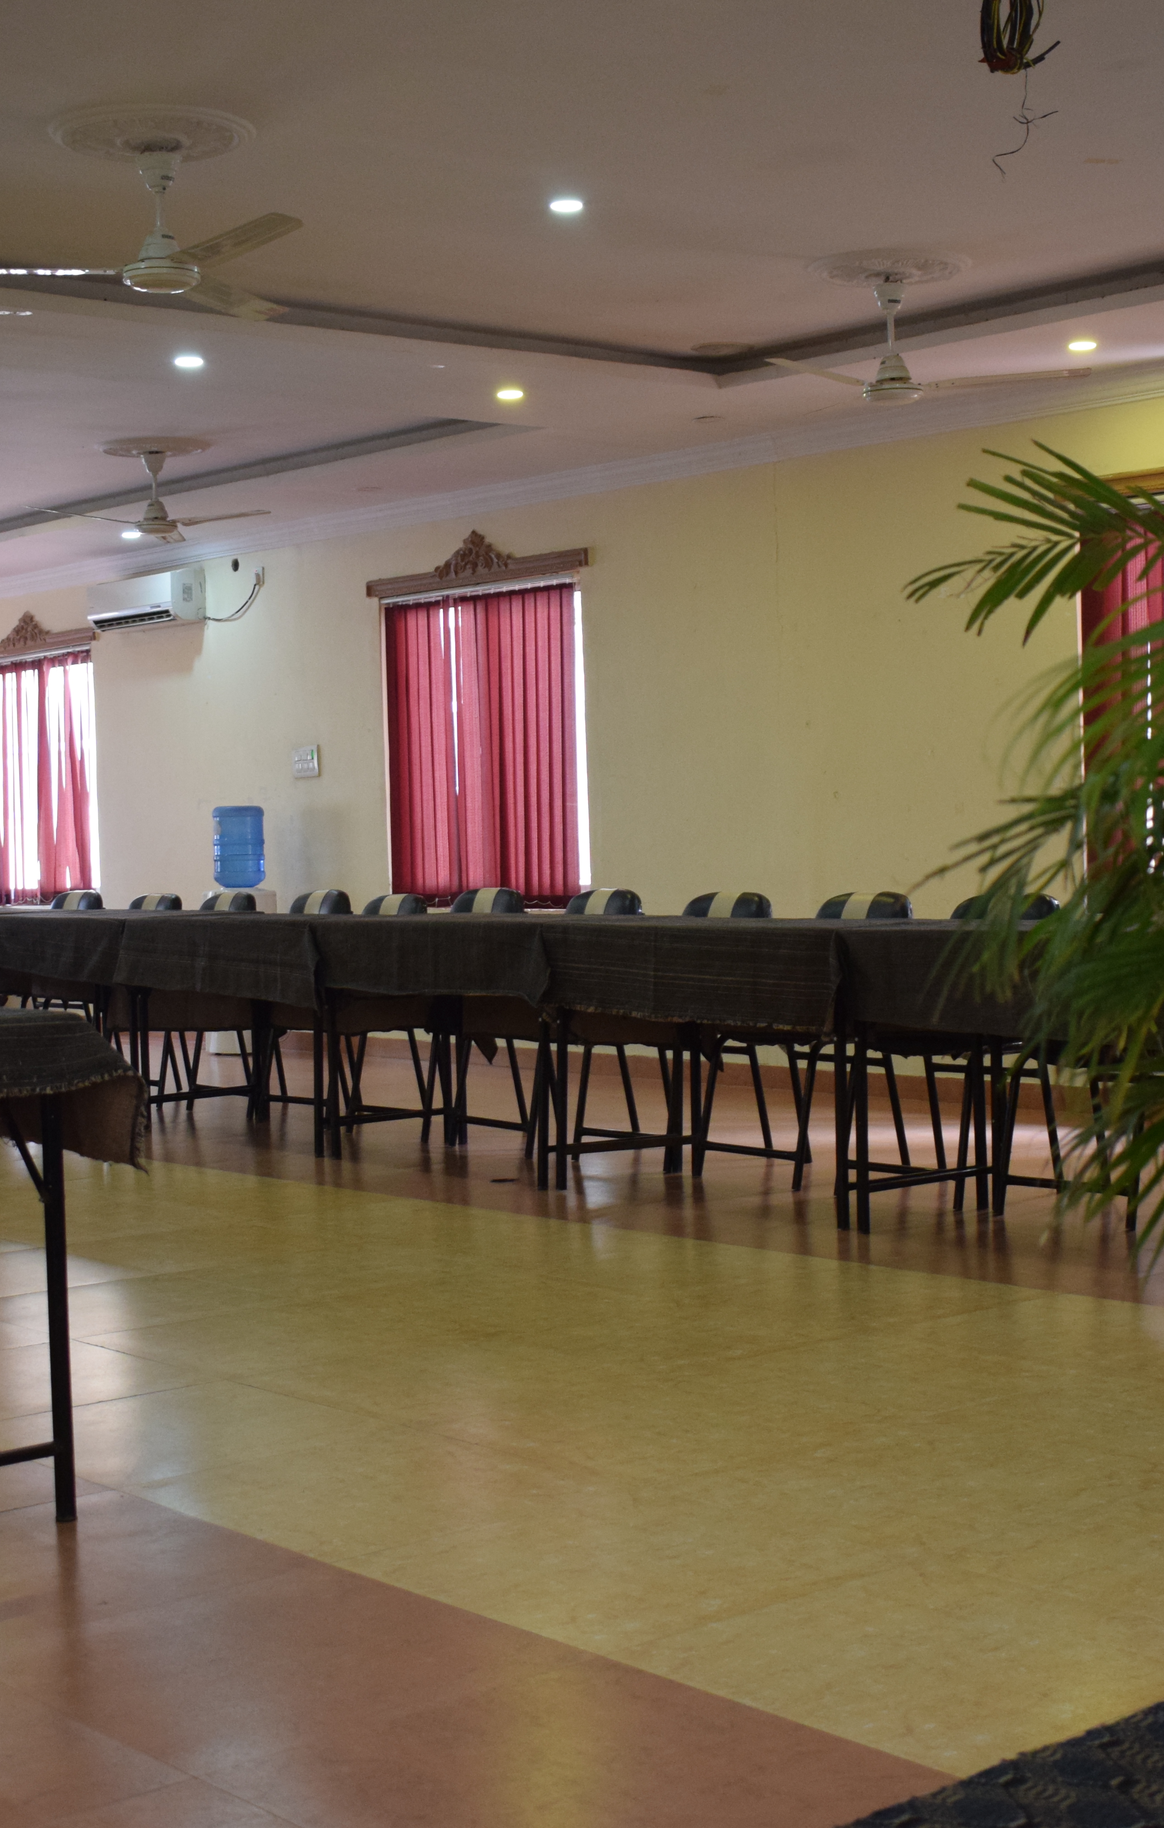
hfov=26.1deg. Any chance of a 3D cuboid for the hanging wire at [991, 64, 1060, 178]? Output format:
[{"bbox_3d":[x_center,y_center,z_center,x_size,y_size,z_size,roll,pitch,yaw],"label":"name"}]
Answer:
[{"bbox_3d":[0.711,-1.305,4.095,0.115,0.180,0.090,-1,2,0],"label":"hanging wire"}]

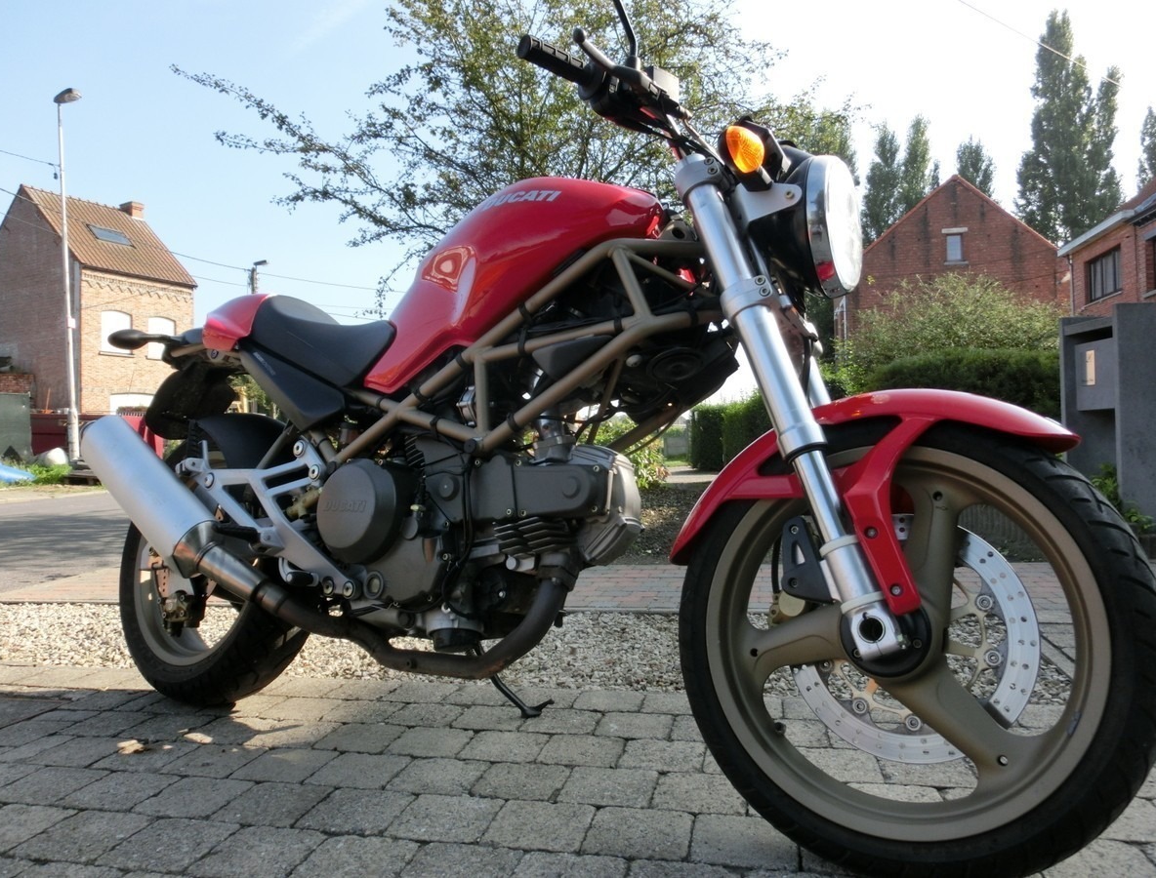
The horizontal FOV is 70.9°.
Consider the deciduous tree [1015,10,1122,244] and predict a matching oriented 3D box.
[{"bbox_3d":[27.782,-11.662,46.000,5.800,25.300,5.800,0,-1,0],"label":"deciduous tree"}]

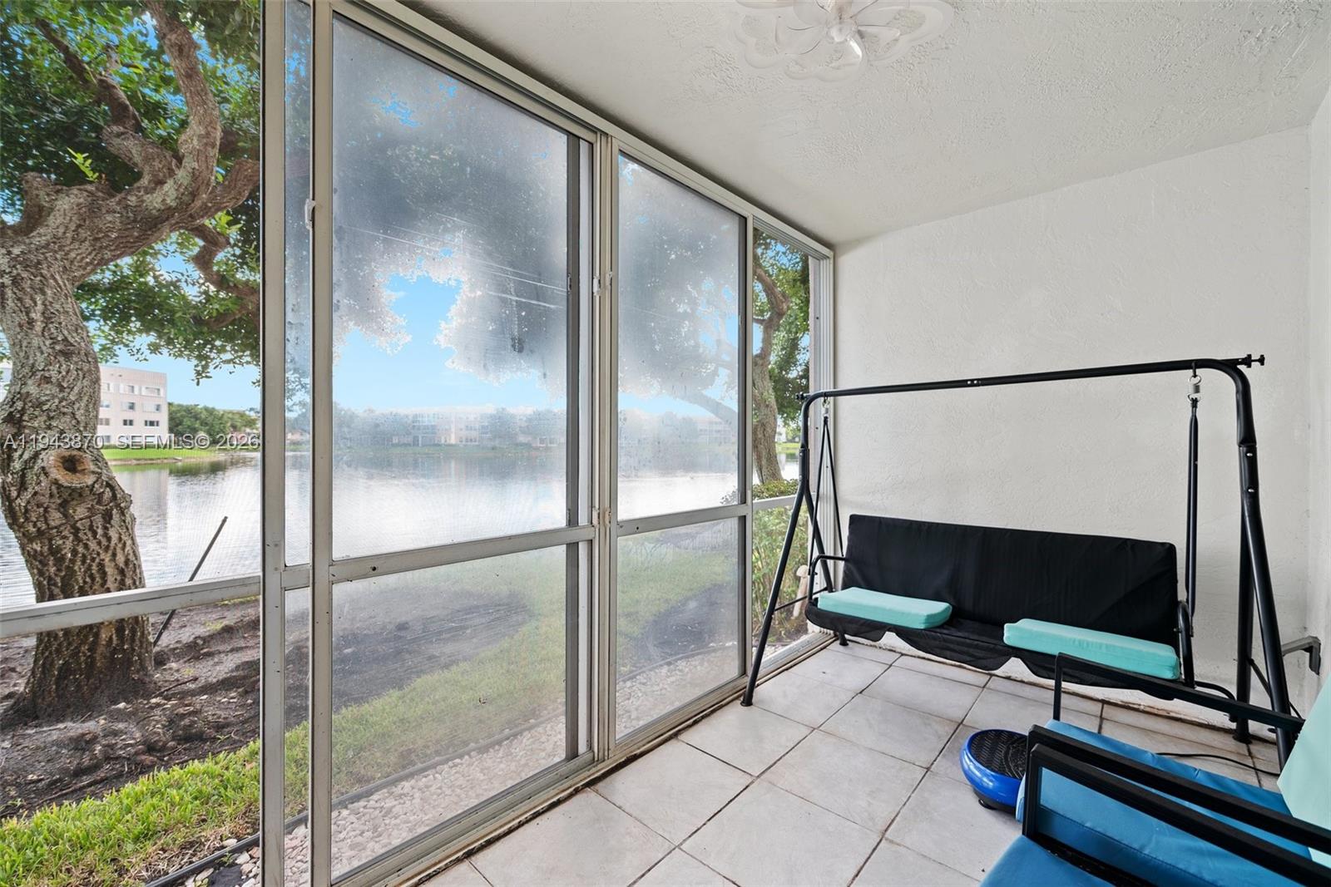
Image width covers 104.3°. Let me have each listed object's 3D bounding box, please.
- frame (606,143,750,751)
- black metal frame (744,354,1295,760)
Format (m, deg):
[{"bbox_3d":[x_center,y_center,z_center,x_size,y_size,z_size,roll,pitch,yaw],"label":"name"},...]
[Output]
[{"bbox_3d":[0.114,0.005,2.397,0.050,2.420,0.980,-1,-1,43],"label":"frame"},{"bbox_3d":[1.389,0.472,2.310,1.740,1.525,1.090,-1,-1,43],"label":"black metal frame"}]

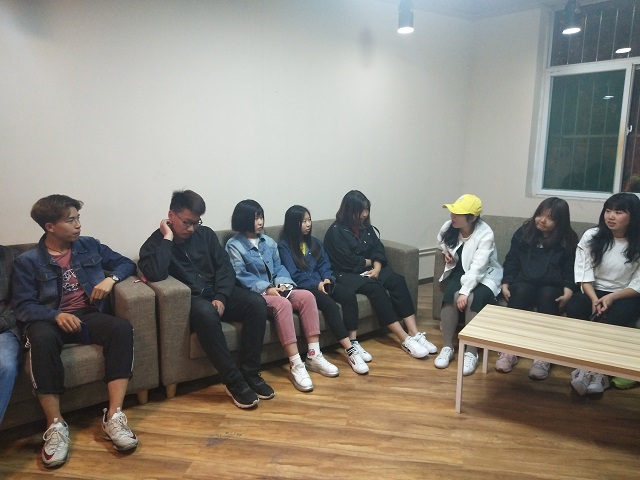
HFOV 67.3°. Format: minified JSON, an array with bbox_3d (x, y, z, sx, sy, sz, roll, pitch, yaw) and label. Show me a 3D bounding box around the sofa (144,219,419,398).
[{"bbox_3d":[-0.243,0.327,3.482,2.060,0.770,0.770,-7,12,-37],"label":"sofa"}]

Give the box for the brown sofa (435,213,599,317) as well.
[{"bbox_3d":[1.926,0.349,3.432,2.000,0.780,0.780,7,12,35],"label":"brown sofa"}]

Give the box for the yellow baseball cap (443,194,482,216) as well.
[{"bbox_3d":[0.968,-0.234,3.255,0.270,0.140,0.180,8,11,14],"label":"yellow baseball cap"}]

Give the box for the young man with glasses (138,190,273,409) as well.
[{"bbox_3d":[-0.623,0.282,2.740,0.640,1.100,0.880,-5,11,-32],"label":"young man with glasses"}]

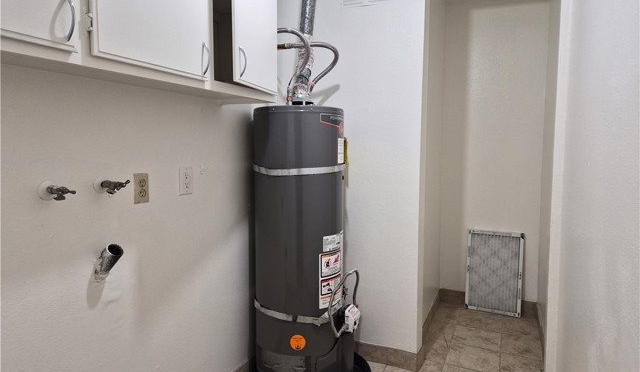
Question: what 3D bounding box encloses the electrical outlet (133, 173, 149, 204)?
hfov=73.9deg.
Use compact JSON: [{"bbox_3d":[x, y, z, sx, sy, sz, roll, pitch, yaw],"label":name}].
[{"bbox_3d":[-0.678,0.010,1.618,0.012,0.115,0.071,2,6,24],"label":"electrical outlet"}]

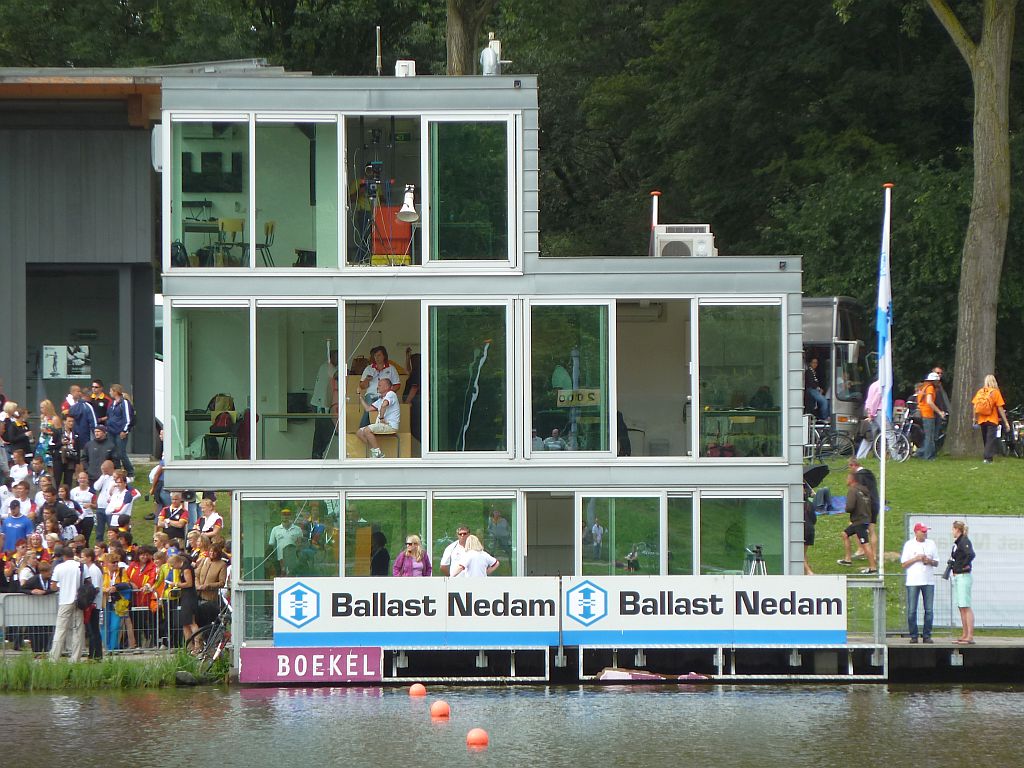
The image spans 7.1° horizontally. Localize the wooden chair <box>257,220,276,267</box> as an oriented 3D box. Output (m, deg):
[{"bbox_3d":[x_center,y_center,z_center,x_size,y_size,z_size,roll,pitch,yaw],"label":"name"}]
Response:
[{"bbox_3d":[-3.782,-2.037,122.700,0.500,0.800,0.420,0,-1,3],"label":"wooden chair"}]

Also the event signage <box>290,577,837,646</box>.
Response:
[{"bbox_3d":[0.686,3.251,117.500,8.200,1.000,0.050,0,-1,-1],"label":"event signage"}]

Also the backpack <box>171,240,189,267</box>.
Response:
[{"bbox_3d":[-5.059,-1.930,125.300,0.320,0.480,0.240,0,-1,0],"label":"backpack"}]

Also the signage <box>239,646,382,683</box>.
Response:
[{"bbox_3d":[-2.984,4.176,122.200,2.120,0.520,0.050,0,-1,0],"label":"signage"}]

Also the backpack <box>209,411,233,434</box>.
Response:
[{"bbox_3d":[-4.320,0.571,122.000,0.350,0.360,0.220,0,-1,6],"label":"backpack"}]

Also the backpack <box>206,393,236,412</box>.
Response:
[{"bbox_3d":[-4.334,0.291,122.700,0.420,0.330,0.220,0,-1,0],"label":"backpack"}]

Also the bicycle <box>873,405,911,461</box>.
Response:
[{"bbox_3d":[7.807,0.970,159.500,1.720,1.080,0.580,0,-1,-16],"label":"bicycle"}]

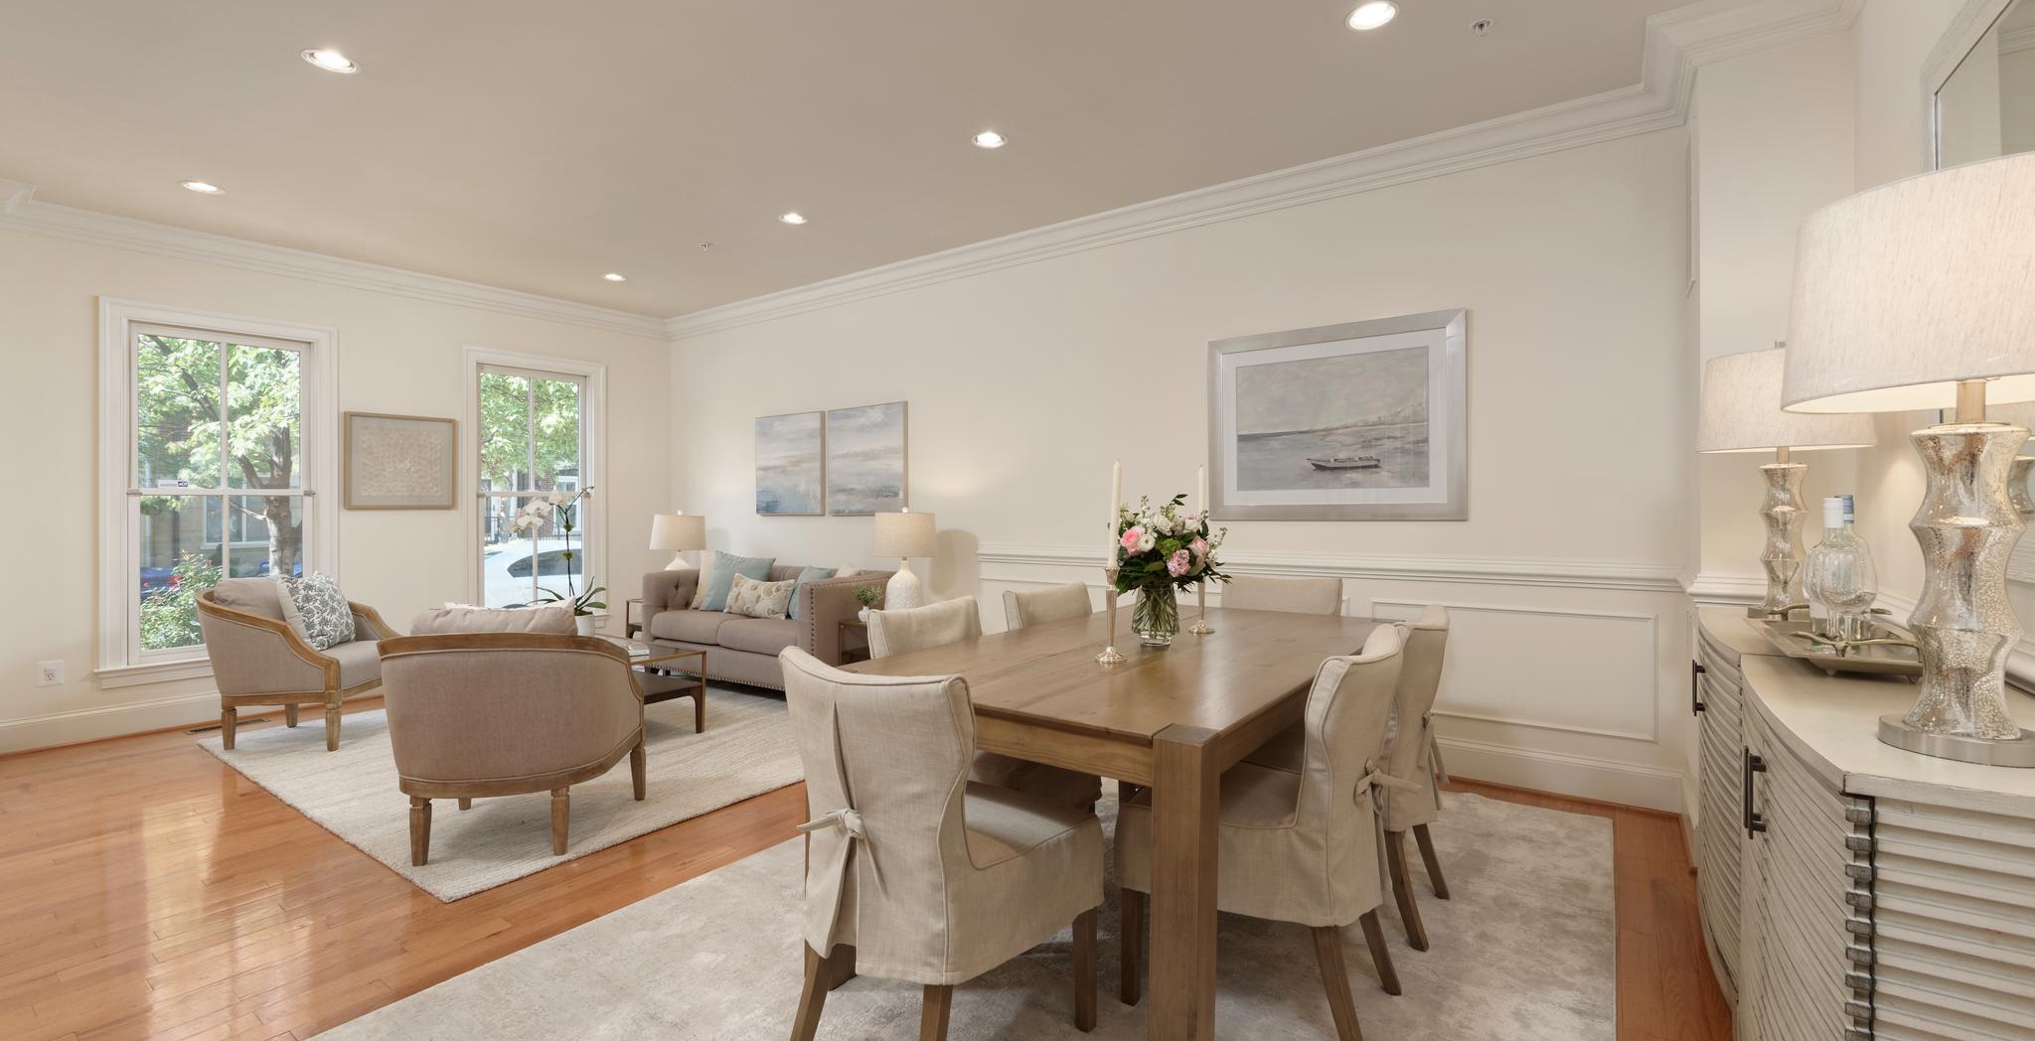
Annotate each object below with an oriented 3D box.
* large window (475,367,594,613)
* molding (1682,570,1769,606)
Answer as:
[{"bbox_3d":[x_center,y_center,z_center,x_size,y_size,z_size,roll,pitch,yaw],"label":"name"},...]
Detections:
[{"bbox_3d":[-3.527,-0.190,5.817,0.100,1.820,0.780,0,2,35],"label":"large window"},{"bbox_3d":[2.336,0.226,2.488,0.360,0.110,0.060,0,1,35],"label":"molding"}]

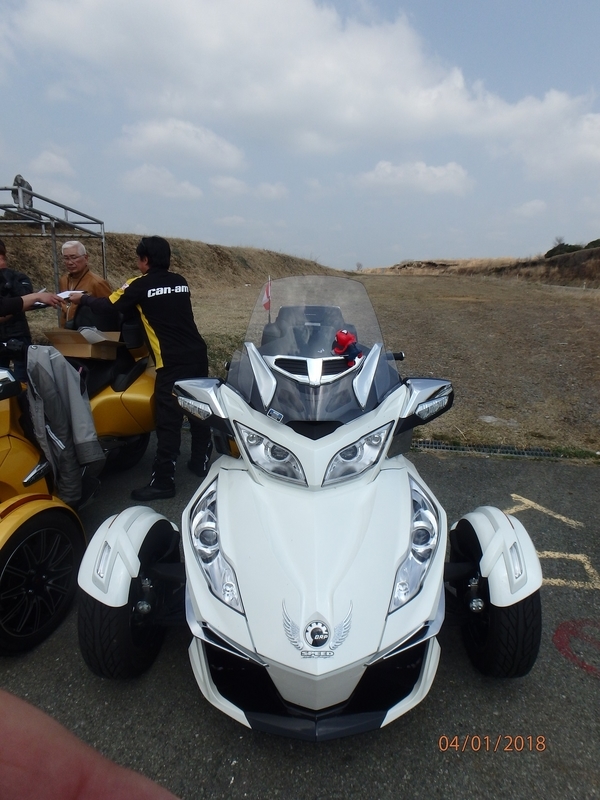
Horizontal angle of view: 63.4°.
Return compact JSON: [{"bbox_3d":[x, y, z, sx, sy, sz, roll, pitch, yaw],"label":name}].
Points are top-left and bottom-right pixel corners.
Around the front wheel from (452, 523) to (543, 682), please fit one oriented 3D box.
[{"bbox_3d":[0.757,0.765,1.907,0.175,0.570,0.570,1,14,3],"label":"front wheel"}]

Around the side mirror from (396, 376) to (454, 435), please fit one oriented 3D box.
[{"bbox_3d":[0.545,0.011,2.133,0.250,0.190,0.190,0,14,-1],"label":"side mirror"}]

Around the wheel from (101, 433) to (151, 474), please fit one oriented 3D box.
[{"bbox_3d":[-1.410,0.259,3.759,0.210,0.600,0.600,3,15,13],"label":"wheel"}]

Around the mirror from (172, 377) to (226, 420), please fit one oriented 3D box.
[{"bbox_3d":[-0.440,0.002,2.130,0.235,0.165,0.180,1,14,3],"label":"mirror"}]

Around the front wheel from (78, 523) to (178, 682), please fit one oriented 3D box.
[{"bbox_3d":[-0.652,0.765,1.907,0.175,0.570,0.570,1,14,3],"label":"front wheel"}]

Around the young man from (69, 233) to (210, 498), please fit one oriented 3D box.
[{"bbox_3d":[-1.020,-0.207,3.357,0.740,1.710,0.580,9,17,33],"label":"young man"}]

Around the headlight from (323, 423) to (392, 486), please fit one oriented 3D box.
[{"bbox_3d":[0.245,0.203,1.914,0.280,0.195,0.190,-1,14,-4],"label":"headlight"}]

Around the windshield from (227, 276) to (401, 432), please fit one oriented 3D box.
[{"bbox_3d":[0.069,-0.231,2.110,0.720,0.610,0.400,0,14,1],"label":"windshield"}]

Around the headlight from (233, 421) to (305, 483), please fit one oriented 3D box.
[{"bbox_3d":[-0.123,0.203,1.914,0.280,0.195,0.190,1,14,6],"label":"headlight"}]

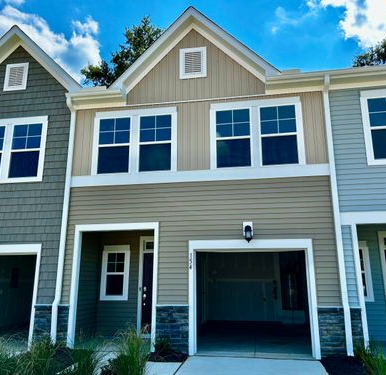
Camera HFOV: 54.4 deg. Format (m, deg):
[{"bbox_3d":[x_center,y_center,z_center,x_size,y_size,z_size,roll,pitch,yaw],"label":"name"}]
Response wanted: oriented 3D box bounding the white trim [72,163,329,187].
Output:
[{"bbox_3d":[0.027,-0.260,8.598,5.986,0.254,0.050,-2,-14,9],"label":"white trim"}]

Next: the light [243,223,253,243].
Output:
[{"bbox_3d":[1.184,0.950,8.015,0.212,0.440,0.200,-2,-14,9],"label":"light"}]

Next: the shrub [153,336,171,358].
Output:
[{"bbox_3d":[-0.617,3.213,7.579,0.352,0.387,0.360,0,-14,0],"label":"shrub"}]

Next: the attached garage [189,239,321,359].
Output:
[{"bbox_3d":[1.222,2.277,7.839,2.612,2.349,0.150,-2,-14,9],"label":"attached garage"}]

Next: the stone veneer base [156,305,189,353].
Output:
[{"bbox_3d":[-0.431,2.981,7.896,0.718,0.992,0.140,-2,-14,9],"label":"stone veneer base"}]

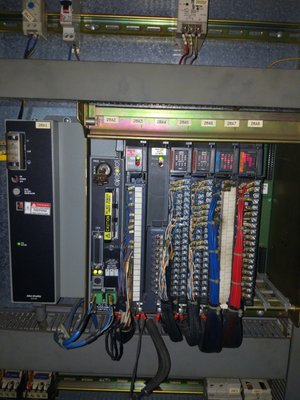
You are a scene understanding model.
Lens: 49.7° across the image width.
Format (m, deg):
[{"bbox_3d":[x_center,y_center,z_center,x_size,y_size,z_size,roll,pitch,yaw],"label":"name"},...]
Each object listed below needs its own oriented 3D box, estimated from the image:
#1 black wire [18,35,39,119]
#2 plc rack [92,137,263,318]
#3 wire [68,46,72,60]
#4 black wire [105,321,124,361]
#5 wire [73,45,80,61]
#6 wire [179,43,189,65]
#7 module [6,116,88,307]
[{"bbox_3d":[-0.205,-0.208,0.545,0.034,0.142,0.030,1,6,0],"label":"black wire"},{"bbox_3d":[0.035,0.036,0.529,0.245,0.252,0.150,1,6,0],"label":"plc rack"},{"bbox_3d":[-0.130,-0.240,0.530,0.006,0.023,0.006,1,6,0],"label":"wire"},{"bbox_3d":[-0.053,0.211,0.485,0.031,0.060,0.028,1,6,0],"label":"black wire"},{"bbox_3d":[-0.120,-0.242,0.530,0.012,0.026,0.008,1,6,0],"label":"wire"},{"bbox_3d":[0.054,-0.235,0.520,0.016,0.035,0.009,1,6,0],"label":"wire"},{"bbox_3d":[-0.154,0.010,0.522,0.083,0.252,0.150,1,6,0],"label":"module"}]

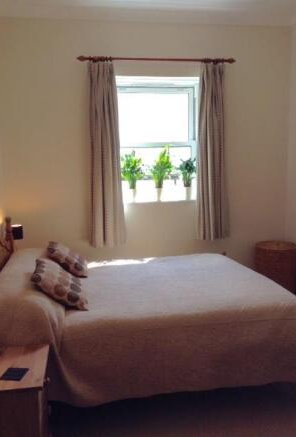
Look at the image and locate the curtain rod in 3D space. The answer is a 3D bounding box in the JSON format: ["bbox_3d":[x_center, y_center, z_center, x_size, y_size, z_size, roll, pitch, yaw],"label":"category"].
[{"bbox_3d":[0.105,-1.505,3.956,1.531,0.064,0.079,-2,8,-9],"label":"curtain rod"}]

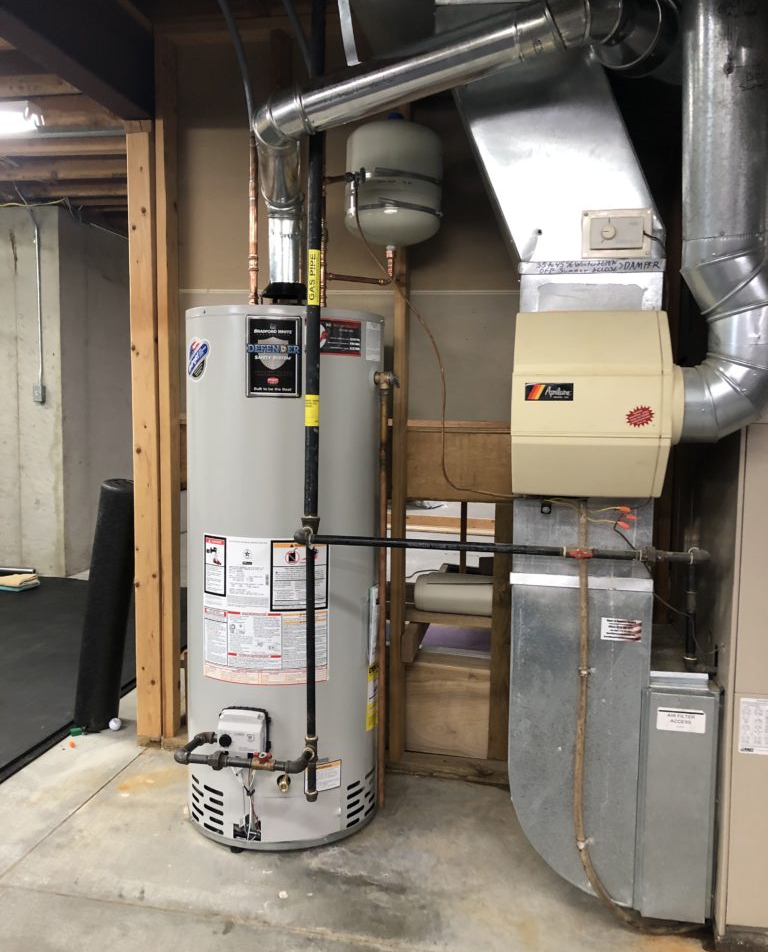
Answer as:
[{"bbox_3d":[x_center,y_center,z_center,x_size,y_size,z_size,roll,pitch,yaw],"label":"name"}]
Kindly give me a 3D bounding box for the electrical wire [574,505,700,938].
[{"bbox_3d":[0.587,0.560,1.891,0.294,1.005,0.050,2,5,12],"label":"electrical wire"}]

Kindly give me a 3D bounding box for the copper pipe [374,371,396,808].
[{"bbox_3d":[0.001,0.324,2.279,0.055,1.220,0.045,2,5,12],"label":"copper pipe"}]

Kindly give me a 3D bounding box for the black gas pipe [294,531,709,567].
[{"bbox_3d":[0.249,0.167,1.934,0.957,0.042,0.052,2,5,13],"label":"black gas pipe"}]

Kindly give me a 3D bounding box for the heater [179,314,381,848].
[{"bbox_3d":[-0.291,0.274,2.410,0.565,1.456,0.600,1,5,4],"label":"heater"}]

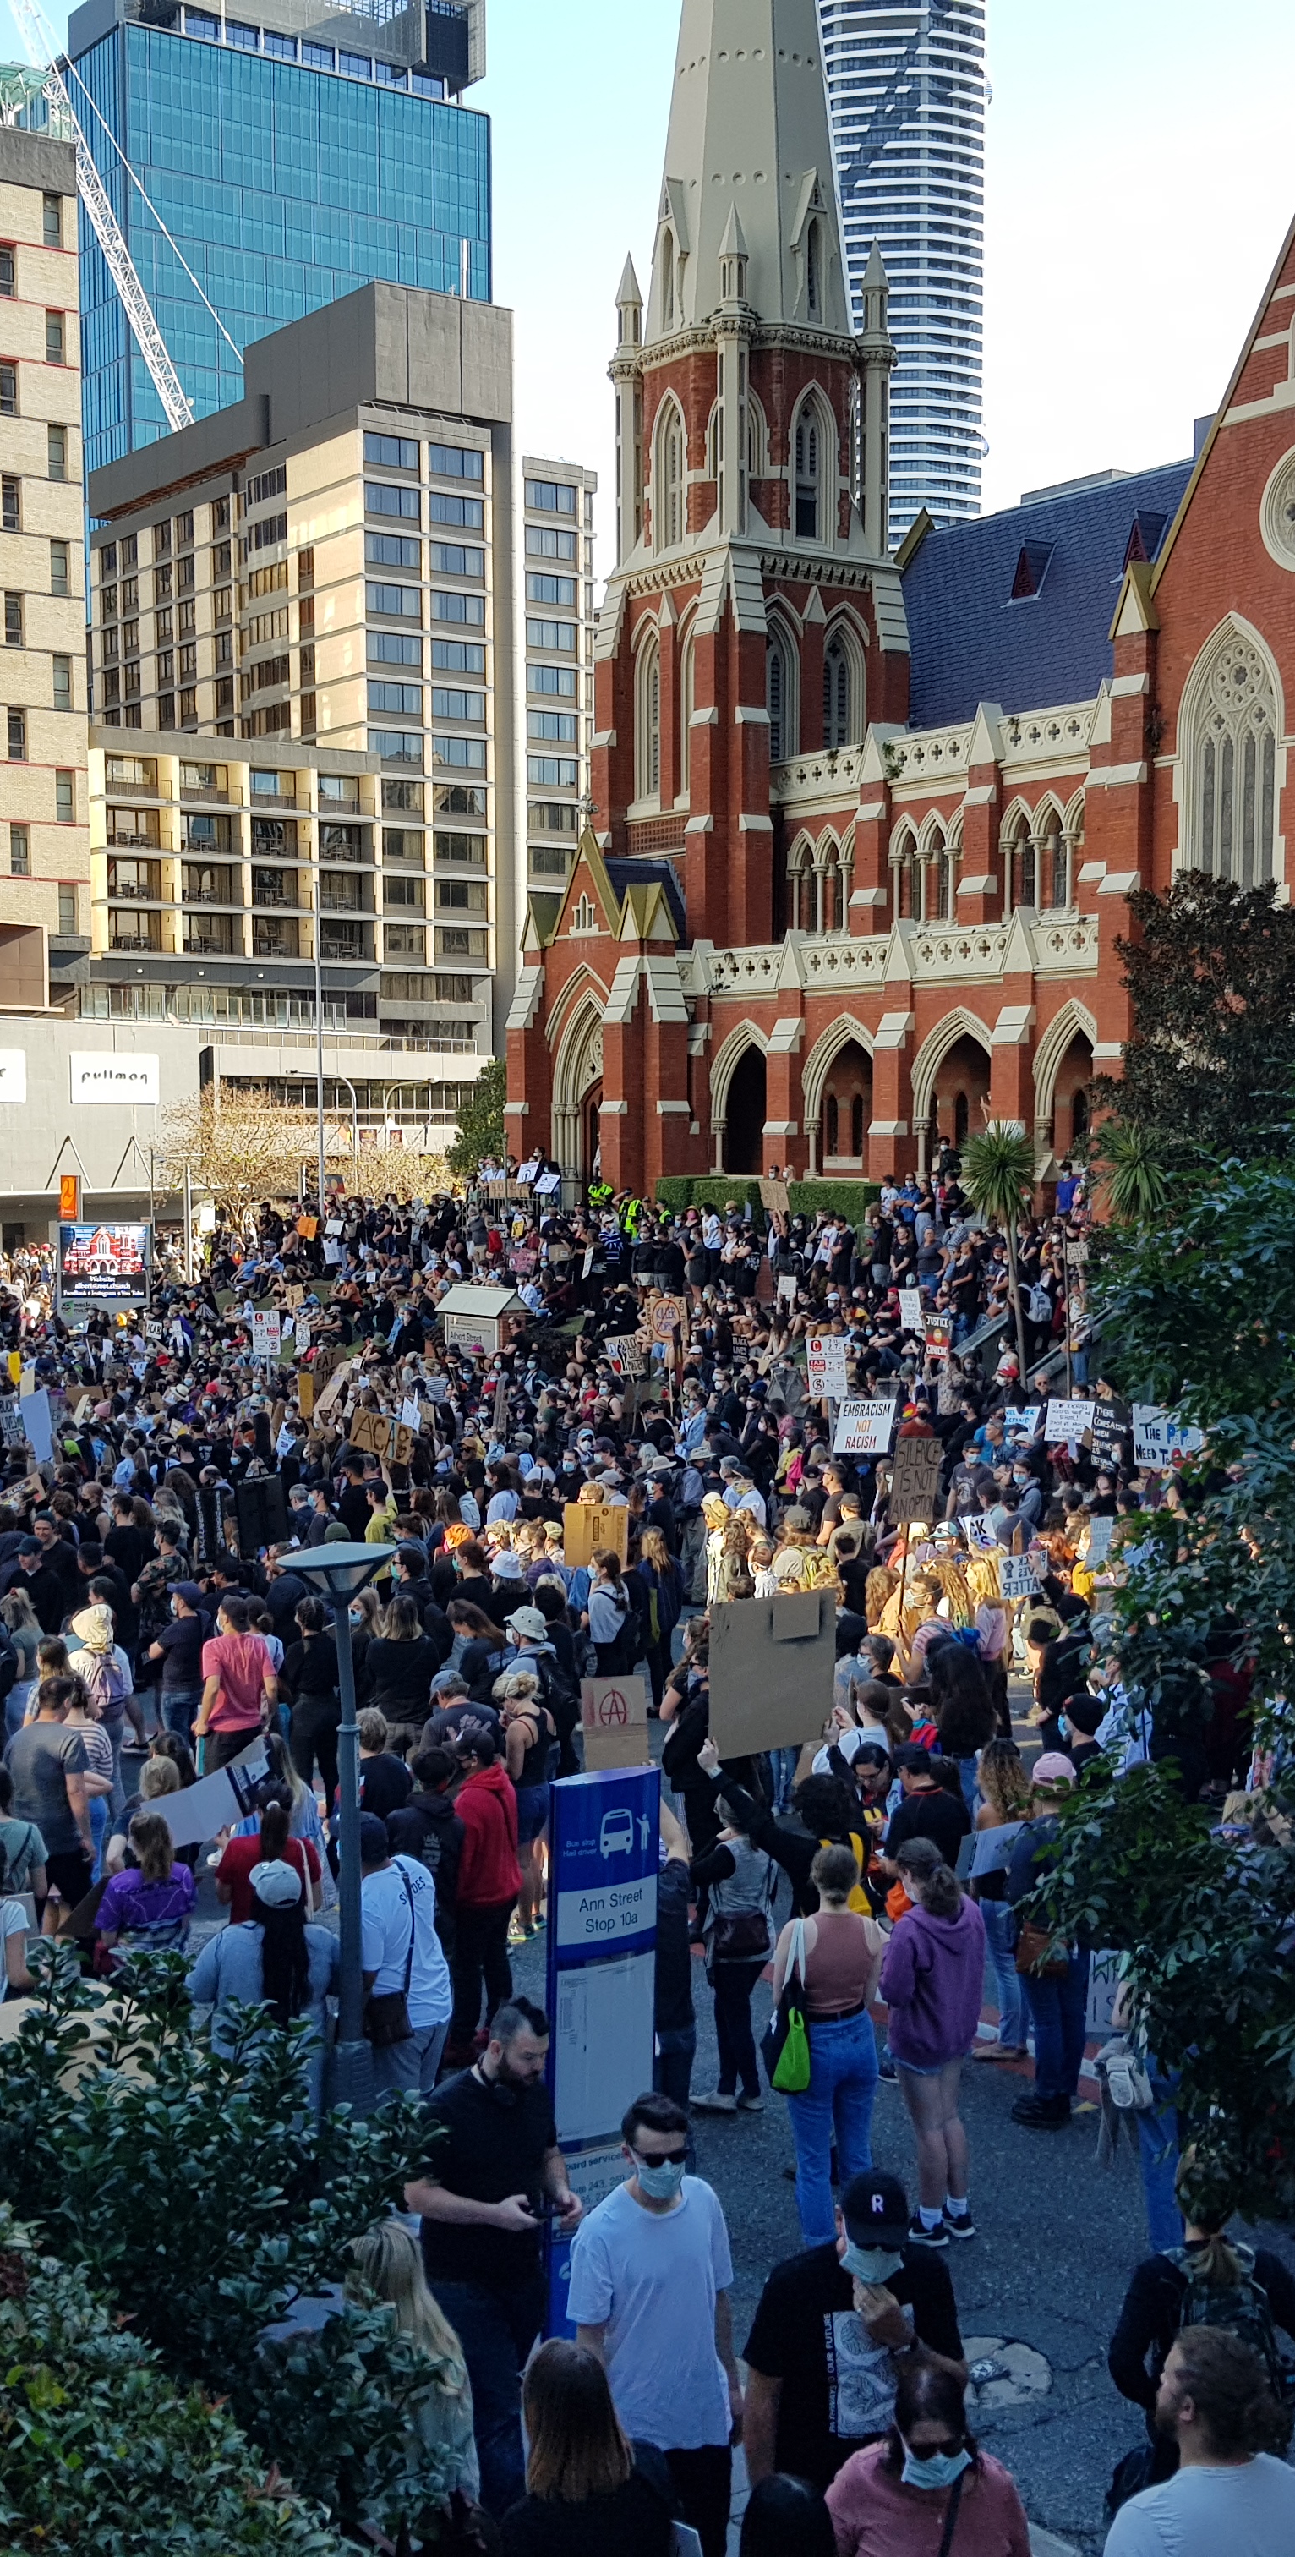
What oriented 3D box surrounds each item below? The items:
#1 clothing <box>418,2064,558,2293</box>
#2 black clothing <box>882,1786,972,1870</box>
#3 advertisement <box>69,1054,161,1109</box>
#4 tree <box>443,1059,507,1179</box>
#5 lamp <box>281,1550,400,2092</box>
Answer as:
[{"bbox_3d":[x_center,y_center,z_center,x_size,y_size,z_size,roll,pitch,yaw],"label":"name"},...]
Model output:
[{"bbox_3d":[-0.528,2.913,8.253,0.500,0.700,0.320,-4,5,-43],"label":"clothing"},{"bbox_3d":[1.410,2.876,12.910,0.490,0.700,0.300,-2,4,-23],"label":"black clothing"},{"bbox_3d":[-24.415,-9.164,117.798,0.250,2.297,5.123,3,5,40],"label":"advertisement"},{"bbox_3d":[-3.733,-3.361,65.919,3.300,4.713,3.200,-2,4,-30],"label":"tree"},{"bbox_3d":[-1.308,2.568,10.986,0.480,2.886,0.480,0,4,0],"label":"lamp"}]

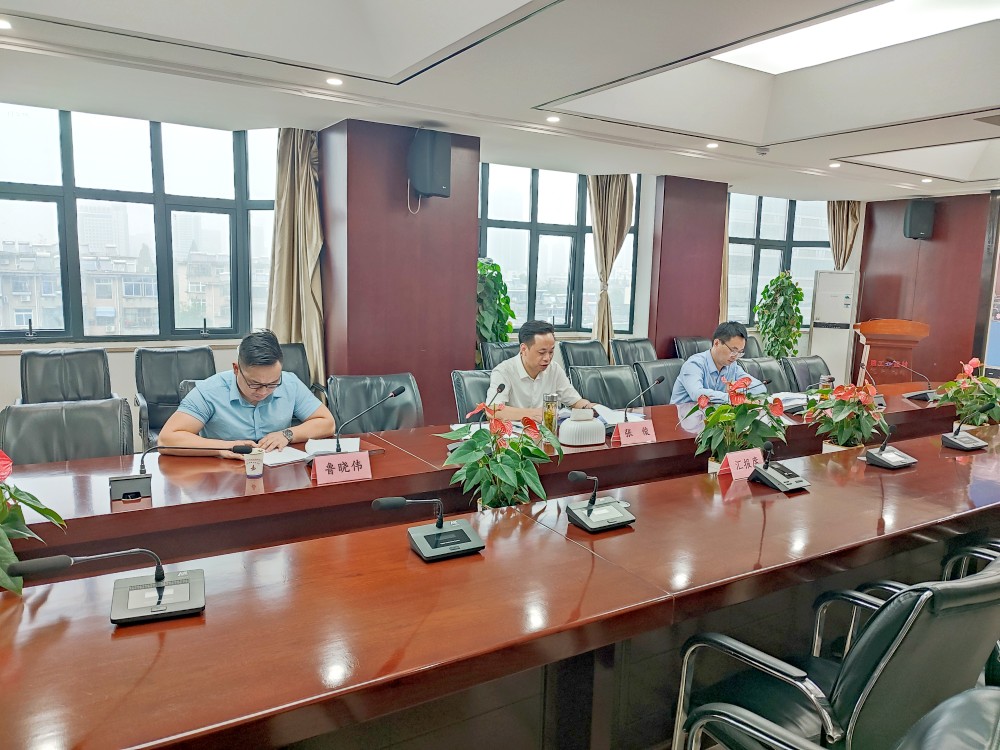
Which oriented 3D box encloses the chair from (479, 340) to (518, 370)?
[{"bbox_3d":[0.174,0.277,5.264,0.560,0.970,0.620,-3,9,-31],"label":"chair"}]

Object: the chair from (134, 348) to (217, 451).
[{"bbox_3d":[-1.942,0.357,4.428,0.570,0.991,0.600,-3,9,-31],"label":"chair"}]

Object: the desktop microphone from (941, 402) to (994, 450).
[{"bbox_3d":[2.329,0.244,3.558,0.198,0.233,0.170,-3,9,-31],"label":"desktop microphone"}]

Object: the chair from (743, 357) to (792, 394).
[{"bbox_3d":[2.064,0.373,5.264,0.580,0.930,0.600,-3,10,-31],"label":"chair"}]

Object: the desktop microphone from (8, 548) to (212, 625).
[{"bbox_3d":[-0.778,0.410,1.458,0.359,0.237,0.296,-3,9,-31],"label":"desktop microphone"}]

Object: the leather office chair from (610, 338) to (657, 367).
[{"bbox_3d":[1.221,0.222,5.848,0.560,0.970,0.620,-3,9,-31],"label":"leather office chair"}]

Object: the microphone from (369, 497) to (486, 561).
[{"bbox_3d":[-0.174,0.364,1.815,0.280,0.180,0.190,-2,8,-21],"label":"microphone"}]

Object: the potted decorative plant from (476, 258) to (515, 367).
[{"bbox_3d":[-0.120,-0.197,6.440,0.500,1.663,0.500,-3,9,-31],"label":"potted decorative plant"}]

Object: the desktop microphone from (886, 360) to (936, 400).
[{"bbox_3d":[2.910,0.029,5.107,0.150,0.257,0.332,-3,9,-31],"label":"desktop microphone"}]

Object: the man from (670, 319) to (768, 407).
[{"bbox_3d":[1.335,0.280,4.421,0.580,1.230,0.780,-3,9,-31],"label":"man"}]

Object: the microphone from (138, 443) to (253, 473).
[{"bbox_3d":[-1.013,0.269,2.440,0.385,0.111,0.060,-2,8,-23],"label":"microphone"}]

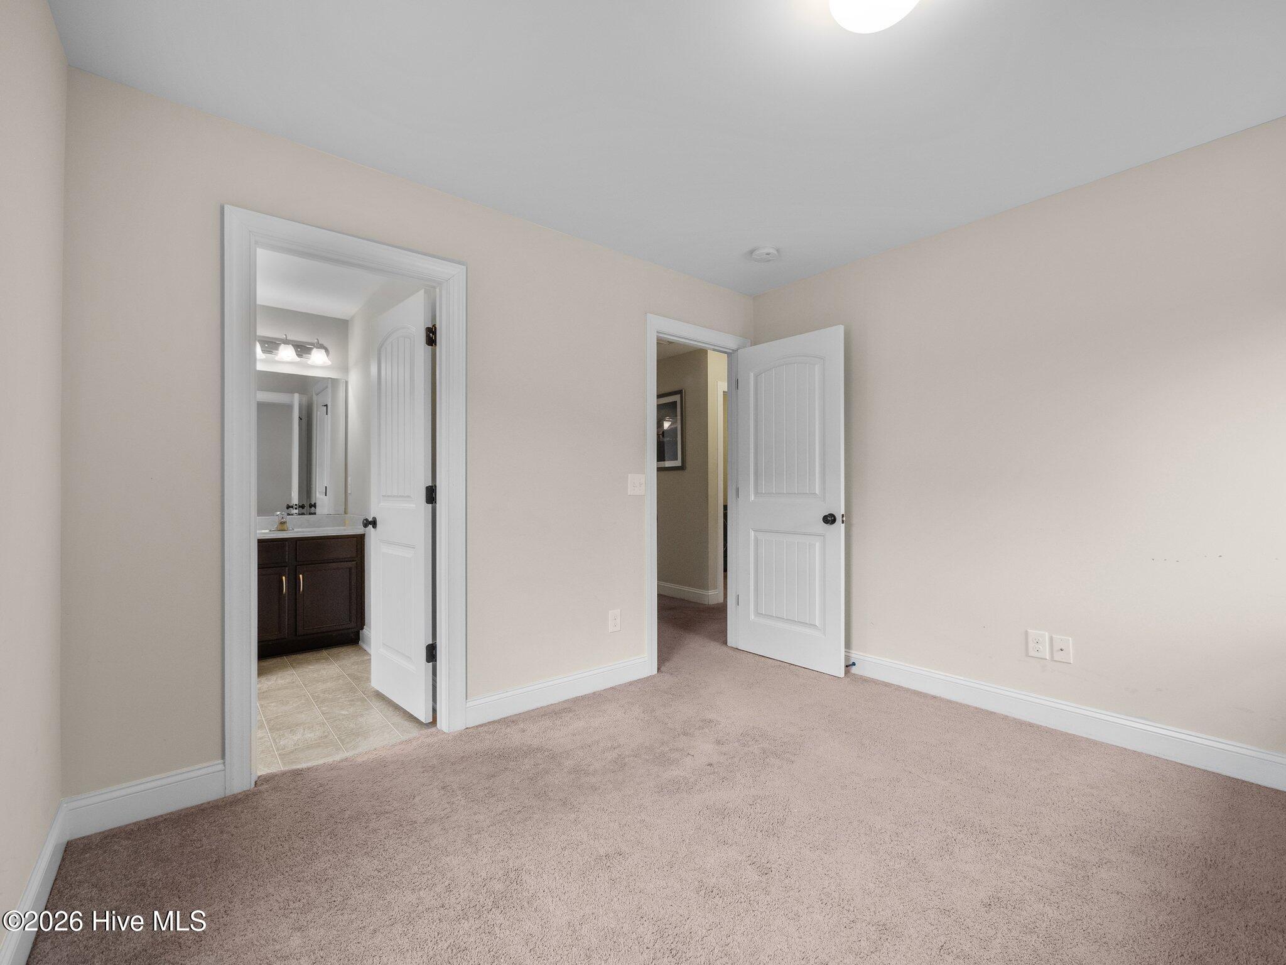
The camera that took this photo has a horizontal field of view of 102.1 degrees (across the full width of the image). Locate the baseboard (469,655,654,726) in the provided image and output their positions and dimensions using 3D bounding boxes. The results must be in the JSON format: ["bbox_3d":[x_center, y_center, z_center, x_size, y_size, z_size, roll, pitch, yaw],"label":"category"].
[{"bbox_3d":[-0.388,1.074,2.728,1.075,0.124,0.018,0,-1,-38],"label":"baseboard"}]

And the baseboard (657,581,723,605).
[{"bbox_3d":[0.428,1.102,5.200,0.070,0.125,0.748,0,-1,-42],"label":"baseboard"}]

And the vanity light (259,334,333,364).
[{"bbox_3d":[-2.591,-0.982,3.794,0.590,0.205,0.170,0,-1,-38],"label":"vanity light"}]

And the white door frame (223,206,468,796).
[{"bbox_3d":[-1.198,0.063,2.186,0.885,2.135,0.130,0,-1,-38],"label":"white door frame"}]

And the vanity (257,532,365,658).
[{"bbox_3d":[-2.470,0.761,3.623,0.870,0.800,0.550,0,-1,-38],"label":"vanity"}]

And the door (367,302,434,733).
[{"bbox_3d":[-1.252,0.114,2.688,0.675,2.035,0.040,-1,-1,42],"label":"door"}]

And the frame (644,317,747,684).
[{"bbox_3d":[0.364,0.073,3.393,0.925,2.135,0.130,0,-1,-38],"label":"frame"}]

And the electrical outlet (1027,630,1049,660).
[{"bbox_3d":[1.847,0.760,2.433,0.009,0.121,0.078,0,-1,-42],"label":"electrical outlet"}]

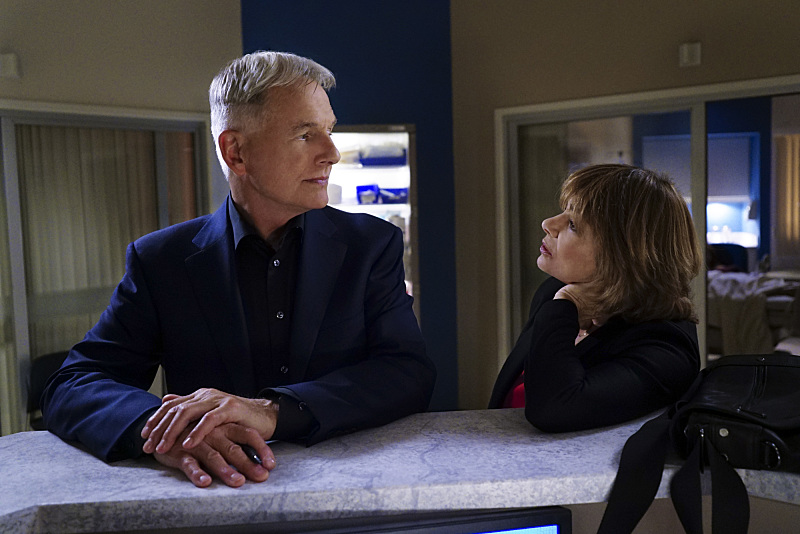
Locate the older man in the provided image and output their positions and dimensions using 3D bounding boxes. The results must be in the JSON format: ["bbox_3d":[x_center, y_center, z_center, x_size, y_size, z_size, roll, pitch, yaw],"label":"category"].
[{"bbox_3d":[-0.264,0.495,1.430,0.670,1.720,0.640,-2,3,-12],"label":"older man"}]

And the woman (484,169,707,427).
[{"bbox_3d":[0.398,0.573,1.566,0.480,1.520,0.580,2,4,41],"label":"woman"}]

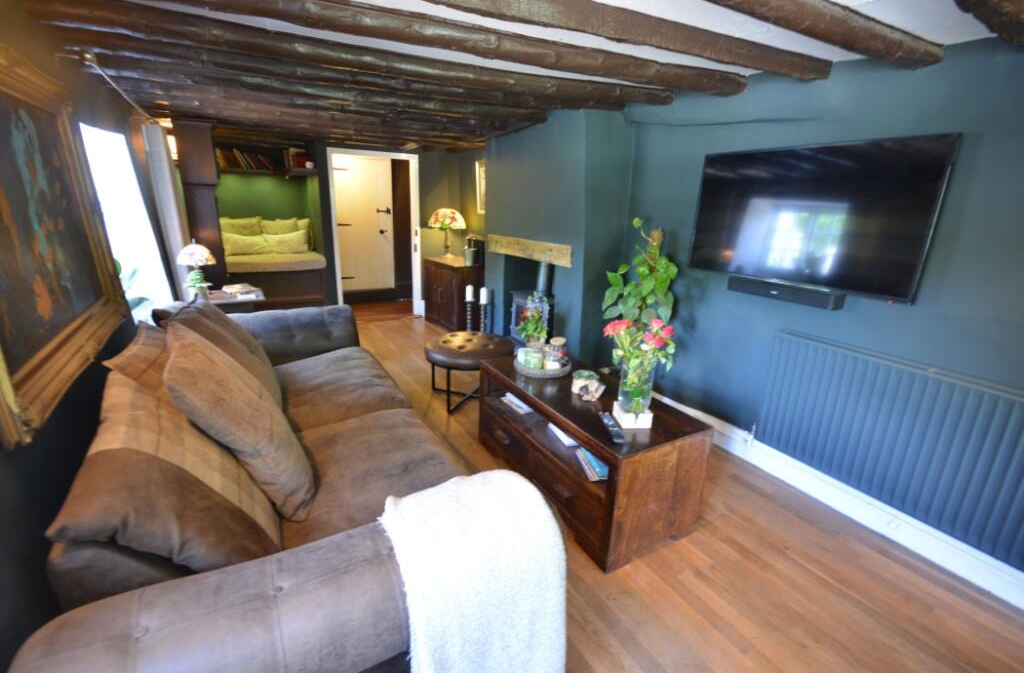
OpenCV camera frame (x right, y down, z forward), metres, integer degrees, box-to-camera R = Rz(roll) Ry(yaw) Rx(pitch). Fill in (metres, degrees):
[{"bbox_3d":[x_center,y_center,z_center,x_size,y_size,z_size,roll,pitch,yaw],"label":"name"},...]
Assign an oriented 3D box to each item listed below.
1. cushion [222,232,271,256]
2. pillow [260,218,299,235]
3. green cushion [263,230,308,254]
[{"bbox_3d":[-3.237,-1.135,5.190,0.500,0.280,0.140,-8,4,-29],"label":"cushion"},{"bbox_3d":[-2.950,-1.291,5.459,0.430,0.420,0.140,-7,7,-29],"label":"pillow"},{"bbox_3d":[-2.852,-1.173,5.355,0.500,0.310,0.150,-7,2,-29],"label":"green cushion"}]

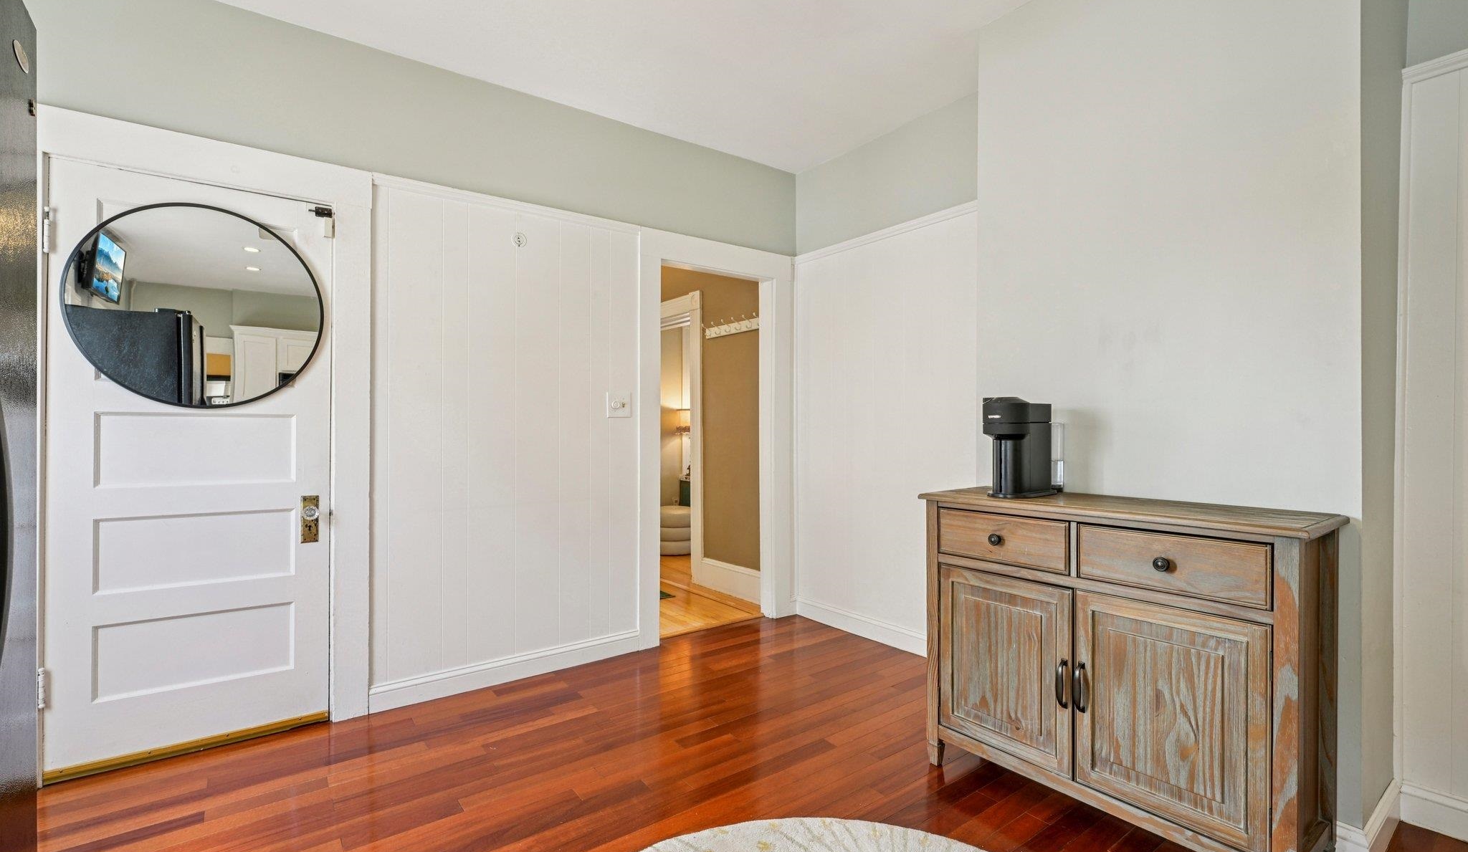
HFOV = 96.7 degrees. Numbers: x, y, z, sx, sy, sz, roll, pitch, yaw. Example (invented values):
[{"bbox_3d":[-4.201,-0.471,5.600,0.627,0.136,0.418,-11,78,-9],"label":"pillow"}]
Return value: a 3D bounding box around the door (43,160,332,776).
[{"bbox_3d":[-1.874,0.141,2.296,0.783,1.983,0.100,0,0,-37],"label":"door"}]

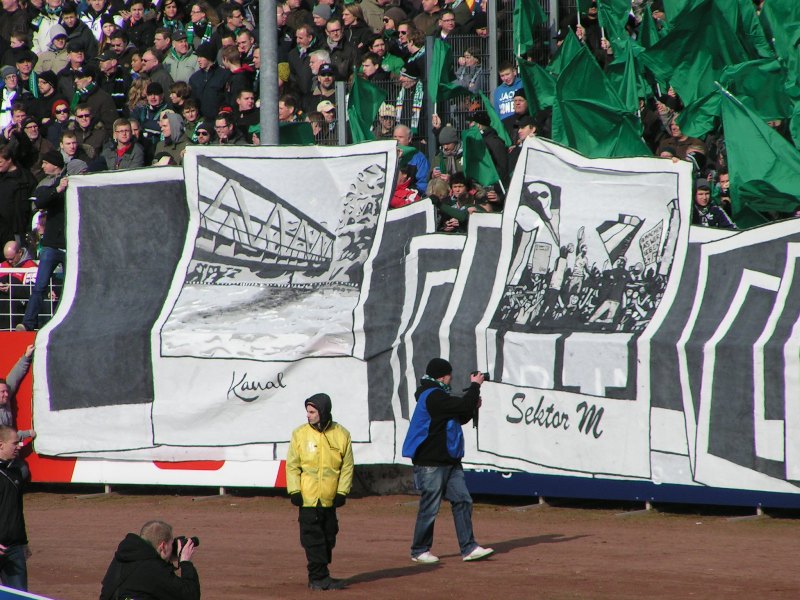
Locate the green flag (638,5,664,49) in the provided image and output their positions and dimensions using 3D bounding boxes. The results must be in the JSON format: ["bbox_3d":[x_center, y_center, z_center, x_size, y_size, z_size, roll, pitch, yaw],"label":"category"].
[{"bbox_3d":[2.495,-2.719,87.300,0.260,0.450,0.160,1,7,20],"label":"green flag"}]

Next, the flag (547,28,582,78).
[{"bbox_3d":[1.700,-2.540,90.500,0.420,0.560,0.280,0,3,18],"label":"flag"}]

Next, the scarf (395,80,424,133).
[{"bbox_3d":[0.100,-1.939,88.000,0.280,0.530,0.180,1,7,18],"label":"scarf"}]

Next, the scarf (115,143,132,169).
[{"bbox_3d":[-2.875,-1.502,91.300,0.190,0.275,0.140,0,3,-7],"label":"scarf"}]

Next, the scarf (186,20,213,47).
[{"bbox_3d":[-2.053,-2.718,89.900,0.280,0.300,0.200,2,7,23],"label":"scarf"}]

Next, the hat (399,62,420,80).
[{"bbox_3d":[0.099,-2.373,91.200,0.210,0.190,0.240,10,4,36],"label":"hat"}]

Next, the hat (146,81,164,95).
[{"bbox_3d":[-2.603,-2.259,93.500,0.180,0.145,0.240,0,3,16],"label":"hat"}]

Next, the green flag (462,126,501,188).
[{"bbox_3d":[0.803,-1.413,86.500,0.380,0.610,0.170,0,6,12],"label":"green flag"}]

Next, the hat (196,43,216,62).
[{"bbox_3d":[-1.961,-2.511,89.100,0.190,0.190,0.220,5,9,44],"label":"hat"}]

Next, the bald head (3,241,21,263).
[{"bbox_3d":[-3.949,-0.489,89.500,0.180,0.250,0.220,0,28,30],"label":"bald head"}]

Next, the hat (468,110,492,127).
[{"bbox_3d":[0.817,-1.863,90.300,0.250,0.155,0.190,-6,3,-6],"label":"hat"}]

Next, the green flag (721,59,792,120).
[{"bbox_3d":[3.621,-2.138,89.200,0.740,0.640,0.350,0,3,0],"label":"green flag"}]

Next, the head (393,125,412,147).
[{"bbox_3d":[0.028,-1.620,87.000,0.170,0.235,0.210,5,9,44],"label":"head"}]

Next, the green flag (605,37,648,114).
[{"bbox_3d":[2.311,-2.290,89.600,0.450,0.800,0.350,0,3,0],"label":"green flag"}]

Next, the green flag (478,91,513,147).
[{"bbox_3d":[0.979,-1.860,90.000,0.350,0.570,0.300,0,3,0],"label":"green flag"}]

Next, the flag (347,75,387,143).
[{"bbox_3d":[-0.343,-1.962,90.000,0.420,0.740,0.280,0,3,18],"label":"flag"}]

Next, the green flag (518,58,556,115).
[{"bbox_3d":[1.399,-2.188,90.000,0.420,0.600,0.280,0,3,18],"label":"green flag"}]

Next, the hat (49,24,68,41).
[{"bbox_3d":[-3.636,-2.848,93.500,0.200,0.180,0.230,-1,3,-11],"label":"hat"}]

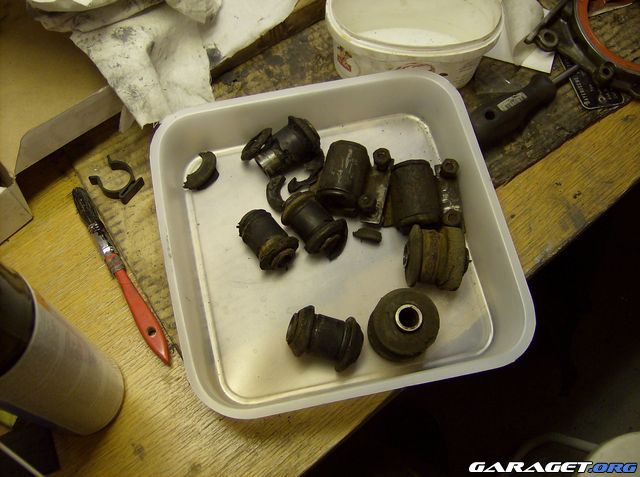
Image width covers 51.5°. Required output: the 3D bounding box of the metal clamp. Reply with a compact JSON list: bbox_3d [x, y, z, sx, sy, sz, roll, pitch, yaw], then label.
[{"bbox_3d":[-0.190,-0.054,0.623,0.041,0.015,0.029,33,72,11],"label":"metal clamp"}]

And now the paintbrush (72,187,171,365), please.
[{"bbox_3d":[-0.177,0.031,0.592,0.018,0.012,0.195,-29,72,-11],"label":"paintbrush"}]

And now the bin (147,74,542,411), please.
[{"bbox_3d":[0.013,0.000,0.587,0.290,0.052,0.288,-12,69,-5],"label":"bin"}]

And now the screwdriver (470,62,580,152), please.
[{"bbox_3d":[0.213,-0.144,0.652,0.178,0.035,0.035,-32,72,-12],"label":"screwdriver"}]

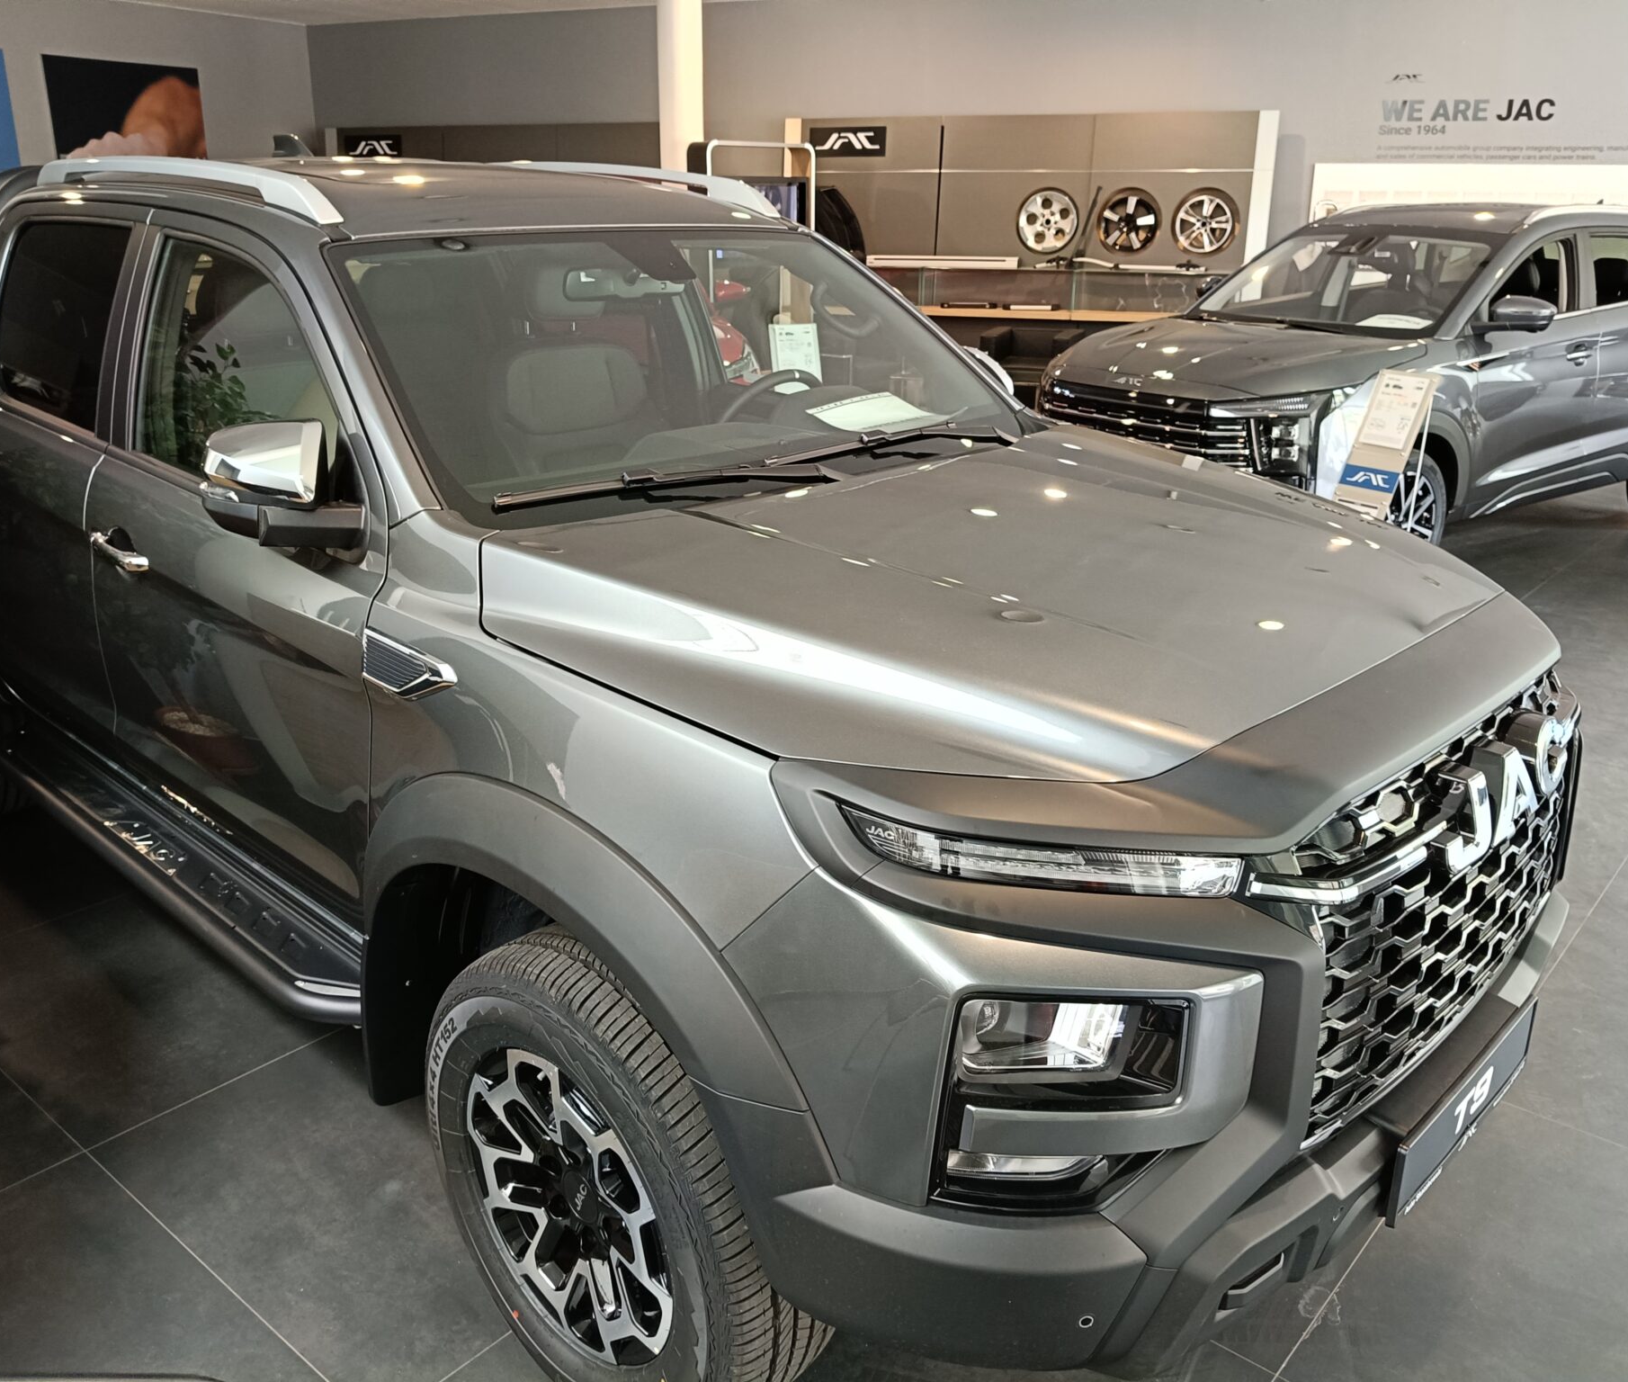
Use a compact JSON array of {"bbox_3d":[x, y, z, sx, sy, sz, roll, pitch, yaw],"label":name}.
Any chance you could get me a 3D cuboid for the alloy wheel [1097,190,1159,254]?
[{"bbox_3d":[2.402,-3.571,10.547,0.450,0.450,0.180,9,21,23],"label":"alloy wheel"}]

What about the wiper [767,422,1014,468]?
[{"bbox_3d":[0.160,-0.495,2.734,0.085,0.060,0.750,18,26,41],"label":"wiper"}]

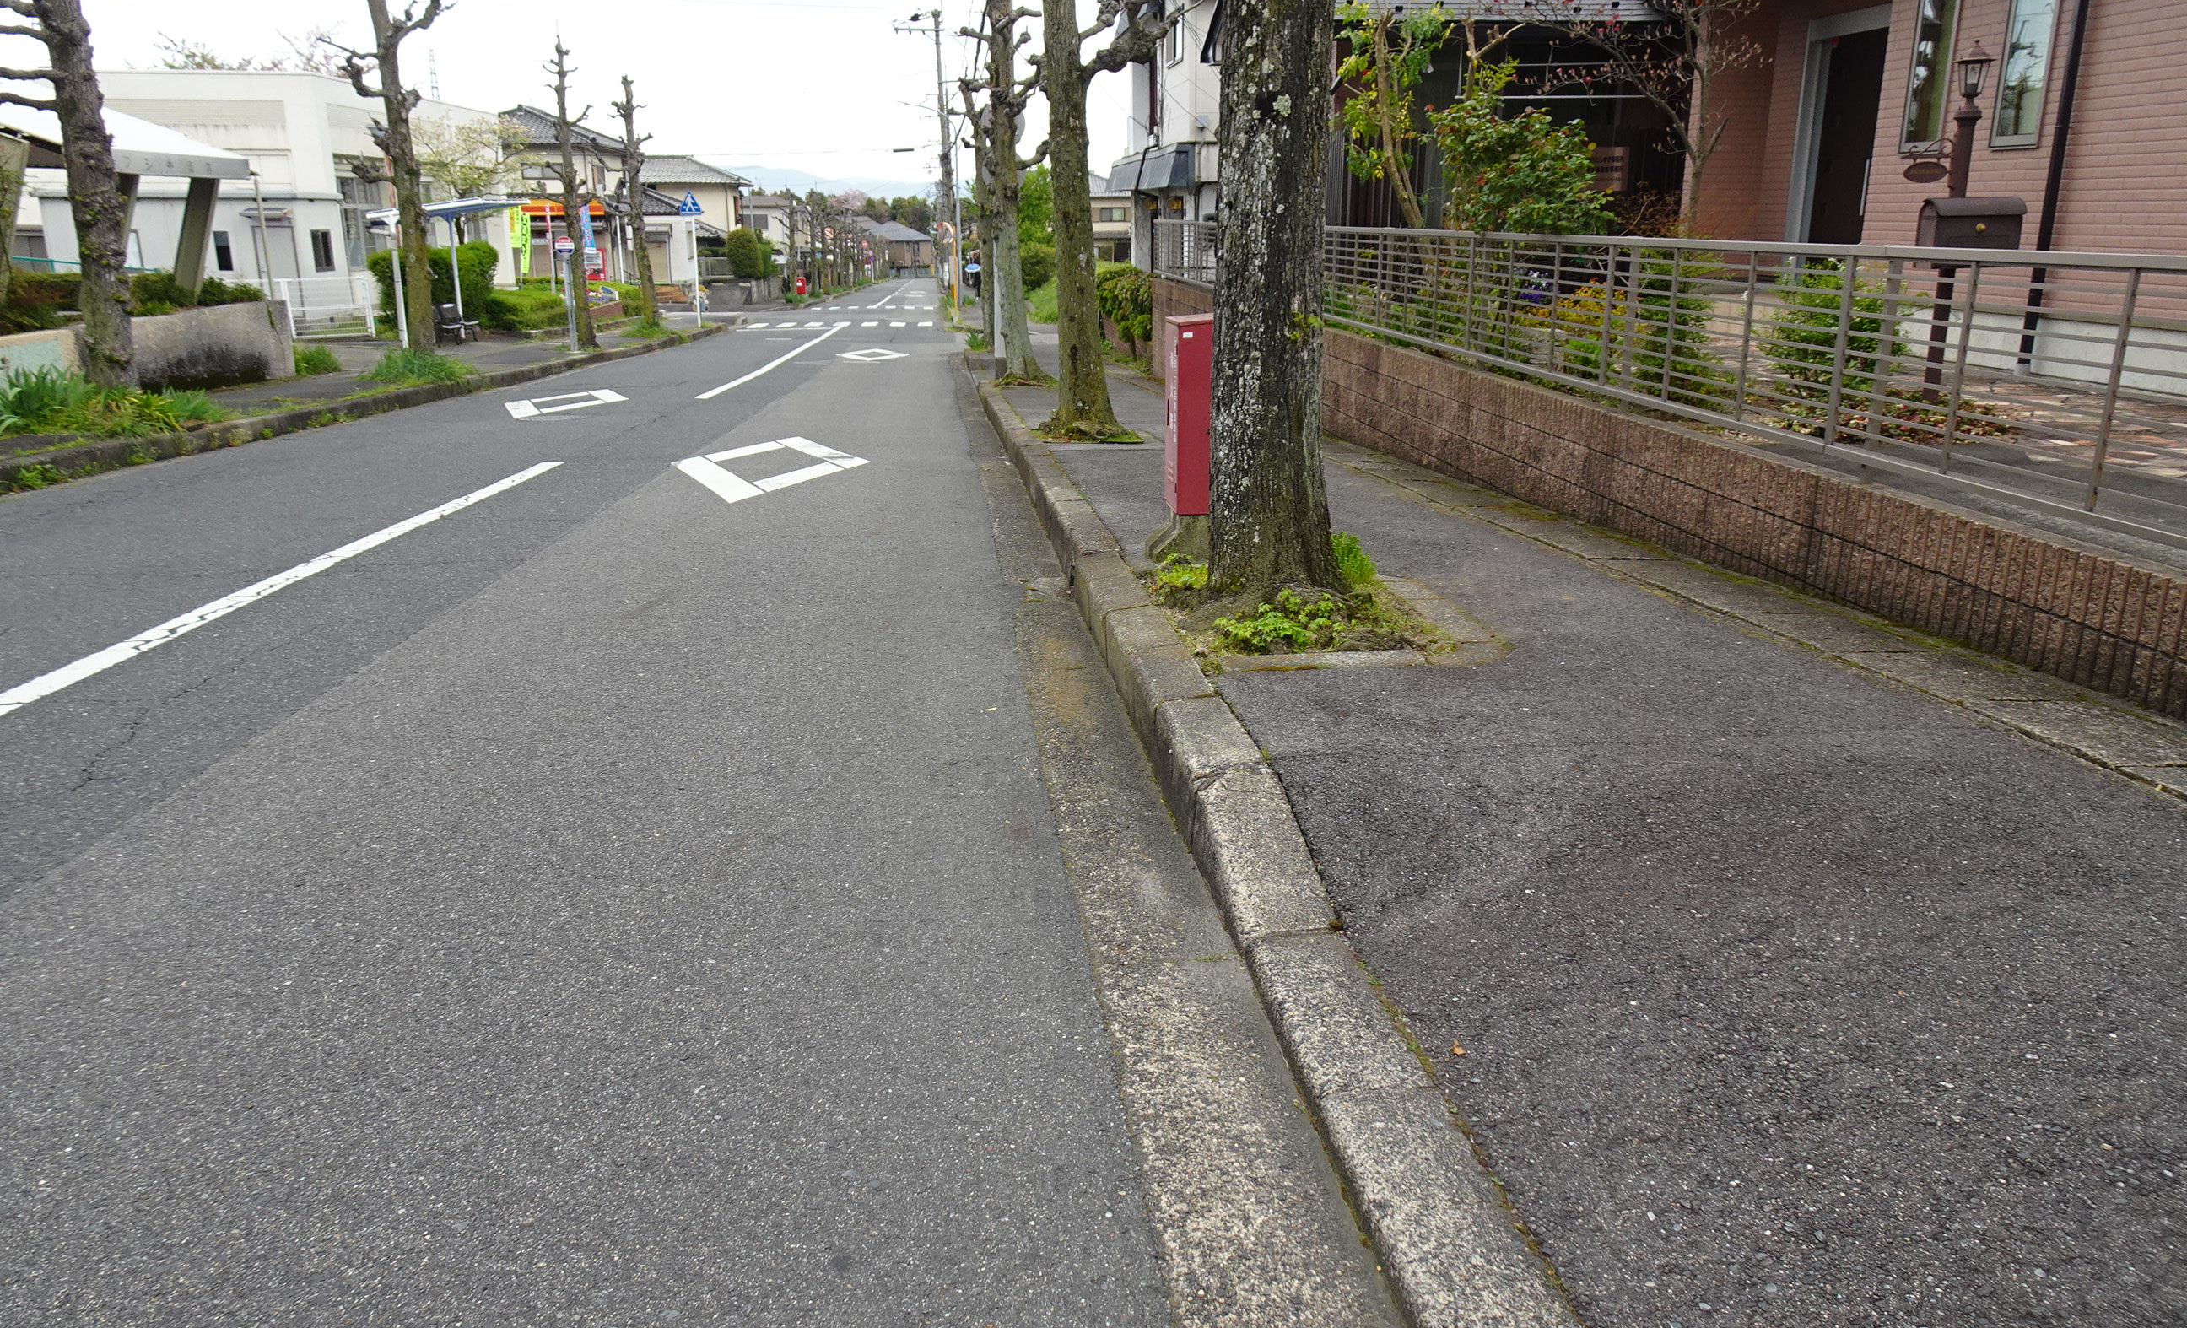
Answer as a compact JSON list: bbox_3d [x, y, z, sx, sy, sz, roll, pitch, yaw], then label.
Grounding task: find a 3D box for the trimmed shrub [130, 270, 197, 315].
[{"bbox_3d":[-12.209,-4.877,19.900,0.700,0.600,0.850,-2,16,-6],"label":"trimmed shrub"}]

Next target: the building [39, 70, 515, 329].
[{"bbox_3d":[-22.300,-12.636,41.222,7.400,5.519,17.234,-2,16,-6],"label":"building"}]

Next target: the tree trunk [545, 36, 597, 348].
[{"bbox_3d":[-10.992,-9.874,32.173,1.150,6.275,1.050,-2,16,-6],"label":"tree trunk"}]

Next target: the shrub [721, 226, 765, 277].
[{"bbox_3d":[-18.274,-21.543,79.500,2.050,2.750,2.000,-2,16,-6],"label":"shrub"}]

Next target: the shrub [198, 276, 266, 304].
[{"bbox_3d":[-12.651,-5.478,22.300,0.700,0.440,0.850,-2,16,-6],"label":"shrub"}]

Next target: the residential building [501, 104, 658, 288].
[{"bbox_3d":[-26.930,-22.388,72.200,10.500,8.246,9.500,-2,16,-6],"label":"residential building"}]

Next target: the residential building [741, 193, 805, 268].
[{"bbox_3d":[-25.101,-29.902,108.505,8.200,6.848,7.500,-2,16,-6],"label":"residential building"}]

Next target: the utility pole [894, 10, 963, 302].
[{"bbox_3d":[-7.724,-24.304,73.016,2.800,13.555,0.900,-2,16,-6],"label":"utility pole"}]

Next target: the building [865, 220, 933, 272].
[{"bbox_3d":[-29.156,-63.226,229.964,10.000,7.457,9.000,-2,16,-6],"label":"building"}]

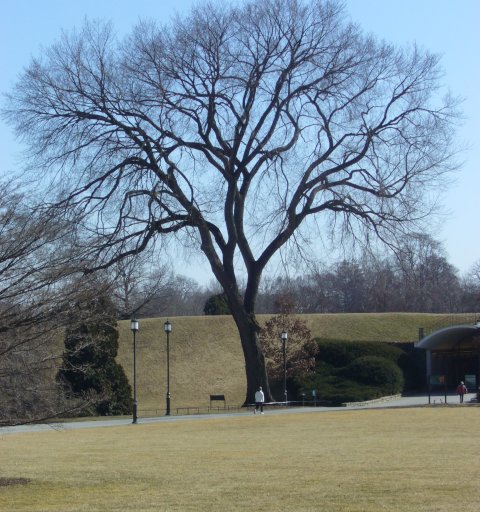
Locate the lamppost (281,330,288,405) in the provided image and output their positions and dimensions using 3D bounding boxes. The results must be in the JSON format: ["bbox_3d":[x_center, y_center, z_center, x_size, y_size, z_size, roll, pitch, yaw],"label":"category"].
[{"bbox_3d":[3.176,7.883,126.000,0.440,5.330,0.440,0,-3,0],"label":"lamppost"}]

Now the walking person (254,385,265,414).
[{"bbox_3d":[1.186,8.684,108.000,0.600,1.730,0.550,3,-5,-44],"label":"walking person"}]

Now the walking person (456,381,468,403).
[{"bbox_3d":[16.997,10.404,137.000,0.650,1.680,0.420,-1,-3,9],"label":"walking person"}]

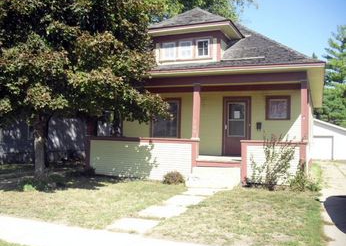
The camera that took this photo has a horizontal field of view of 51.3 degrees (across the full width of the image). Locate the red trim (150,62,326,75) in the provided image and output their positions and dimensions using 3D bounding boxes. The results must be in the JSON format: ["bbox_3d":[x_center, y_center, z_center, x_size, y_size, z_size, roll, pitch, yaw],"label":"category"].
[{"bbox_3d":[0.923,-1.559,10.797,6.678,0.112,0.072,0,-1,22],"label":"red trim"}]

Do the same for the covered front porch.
[{"bbox_3d":[0.788,0.227,12.589,7.396,3.339,2.496,0,-1,22],"label":"covered front porch"}]

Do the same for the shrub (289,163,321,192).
[{"bbox_3d":[3.664,1.520,9.888,0.822,0.740,0.688,0,-1,22],"label":"shrub"}]

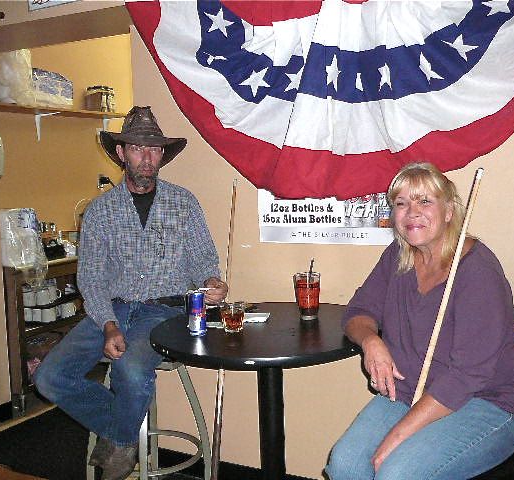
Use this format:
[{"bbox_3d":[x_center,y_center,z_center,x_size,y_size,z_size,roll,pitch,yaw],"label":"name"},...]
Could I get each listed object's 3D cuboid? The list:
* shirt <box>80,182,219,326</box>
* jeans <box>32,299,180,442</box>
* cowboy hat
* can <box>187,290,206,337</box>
[{"bbox_3d":[-0.413,0.029,2.486,0.540,0.519,0.435,-2,5,3],"label":"shirt"},{"bbox_3d":[-0.484,0.474,2.378,0.412,0.490,0.616,-2,5,7],"label":"jeans"},{"bbox_3d":[-0.419,-0.379,2.460,0.325,0.180,0.370,2,-2,-14],"label":"cowboy hat"},{"bbox_3d":[-0.188,0.230,2.085,0.053,0.135,0.053,-3,5,-3],"label":"can"}]

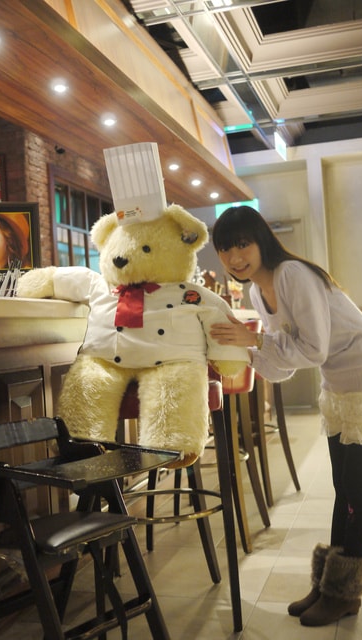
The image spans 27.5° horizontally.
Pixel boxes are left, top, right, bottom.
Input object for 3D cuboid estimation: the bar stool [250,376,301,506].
[{"bbox_3d":[0.355,0.509,4.203,0.540,1.000,0.460,-4,-1,24],"label":"bar stool"}]

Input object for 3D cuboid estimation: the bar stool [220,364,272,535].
[{"bbox_3d":[0.137,0.514,3.436,0.540,1.000,0.460,-4,-1,16],"label":"bar stool"}]

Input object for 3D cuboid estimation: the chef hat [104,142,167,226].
[{"bbox_3d":[-0.154,-0.480,2.620,0.200,0.285,0.180,-10,0,25],"label":"chef hat"}]

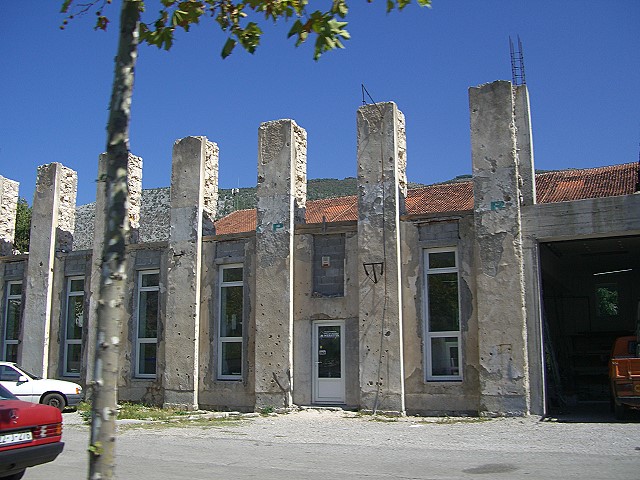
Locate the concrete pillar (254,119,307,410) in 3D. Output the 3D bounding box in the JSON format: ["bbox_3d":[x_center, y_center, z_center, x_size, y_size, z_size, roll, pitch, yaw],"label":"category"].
[{"bbox_3d":[-1.045,0.646,19.394,1.115,7.782,0.902,-5,-11,25],"label":"concrete pillar"}]

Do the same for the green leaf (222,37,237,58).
[{"bbox_3d":[-0.644,-1.369,5.000,0.100,0.155,0.060,-5,-11,25],"label":"green leaf"}]

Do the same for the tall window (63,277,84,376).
[{"bbox_3d":[-7.988,2.795,22.905,0.939,3.217,0.092,-5,-11,28],"label":"tall window"}]

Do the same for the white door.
[{"bbox_3d":[0.234,3.195,18.383,0.961,2.140,0.092,-5,-11,28],"label":"white door"}]

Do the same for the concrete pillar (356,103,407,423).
[{"bbox_3d":[1.657,0.411,18.081,1.123,7.782,0.853,-5,-11,25],"label":"concrete pillar"}]

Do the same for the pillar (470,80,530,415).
[{"bbox_3d":[4.352,0.101,16.817,1.096,7.900,0.862,-5,-11,28],"label":"pillar"}]

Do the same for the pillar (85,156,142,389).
[{"bbox_3d":[-6.349,1.133,21.866,1.099,7.700,0.820,-5,-11,25],"label":"pillar"}]

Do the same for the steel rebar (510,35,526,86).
[{"bbox_3d":[4.930,-4.387,17.515,0.238,1.328,0.443,-5,-11,25],"label":"steel rebar"}]

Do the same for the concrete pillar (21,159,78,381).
[{"bbox_3d":[-9.211,1.403,23.963,1.096,8.023,0.893,-5,-11,28],"label":"concrete pillar"}]

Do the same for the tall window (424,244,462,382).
[{"bbox_3d":[3.007,1.775,16.999,0.927,3.206,0.131,-5,-11,25],"label":"tall window"}]

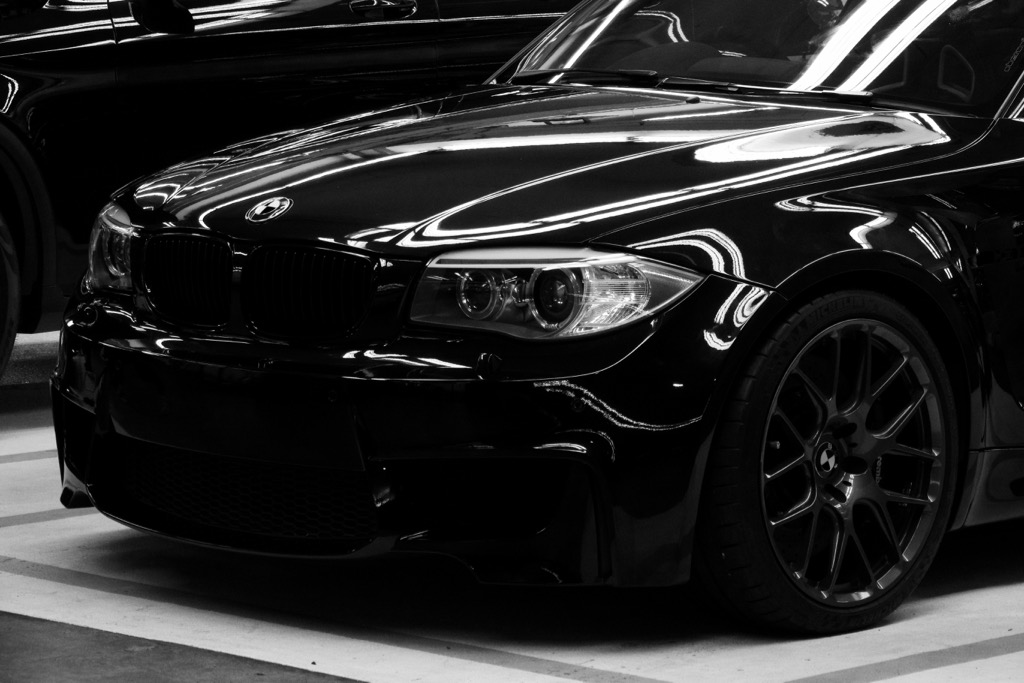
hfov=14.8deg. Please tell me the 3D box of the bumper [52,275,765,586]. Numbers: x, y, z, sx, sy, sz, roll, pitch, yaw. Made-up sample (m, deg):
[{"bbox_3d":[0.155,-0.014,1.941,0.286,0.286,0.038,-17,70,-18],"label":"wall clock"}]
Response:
[{"bbox_3d":[-0.374,0.100,7.464,1.780,0.550,0.600,7,9,44],"label":"bumper"}]

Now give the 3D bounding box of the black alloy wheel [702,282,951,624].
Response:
[{"bbox_3d":[0.544,0.205,7.298,0.250,0.650,0.650,7,9,44],"label":"black alloy wheel"}]

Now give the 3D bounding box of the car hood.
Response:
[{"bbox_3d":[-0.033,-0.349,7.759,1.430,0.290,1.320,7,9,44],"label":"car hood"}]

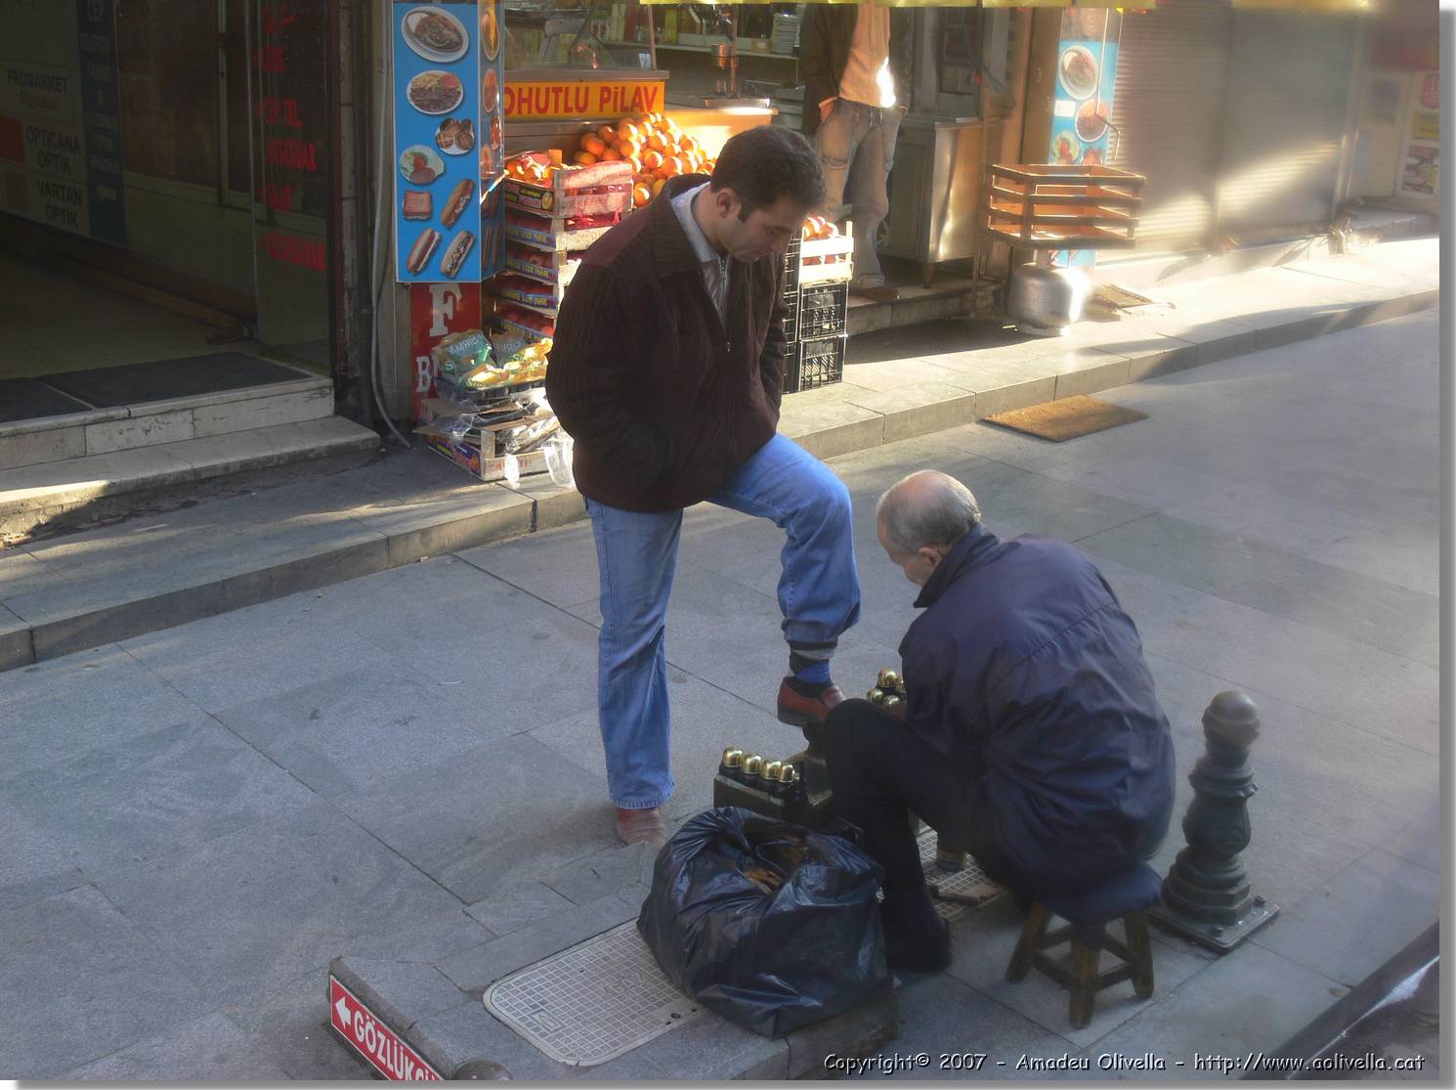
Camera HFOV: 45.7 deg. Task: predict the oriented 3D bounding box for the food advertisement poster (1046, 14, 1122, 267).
[{"bbox_3d":[2.228,-2.560,10.897,0.600,1.660,0.030,-14,24,-42],"label":"food advertisement poster"}]

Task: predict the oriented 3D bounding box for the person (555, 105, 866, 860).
[{"bbox_3d":[-0.037,-0.093,3.872,0.620,1.650,0.510,13,20,29],"label":"person"}]

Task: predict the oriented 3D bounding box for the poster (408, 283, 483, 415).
[{"bbox_3d":[-1.111,-0.765,6.840,0.326,0.537,0.020,-10,19,-40],"label":"poster"}]

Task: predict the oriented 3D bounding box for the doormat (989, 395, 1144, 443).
[{"bbox_3d":[1.502,-0.550,7.609,0.664,0.020,0.403,-16,26,-40],"label":"doormat"}]

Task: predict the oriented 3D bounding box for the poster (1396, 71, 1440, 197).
[{"bbox_3d":[5.125,-3.023,12.800,0.030,0.880,0.500,-4,15,-22],"label":"poster"}]

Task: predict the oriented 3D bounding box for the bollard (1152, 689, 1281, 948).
[{"bbox_3d":[1.072,0.564,3.802,0.255,0.529,0.255,17,23,39],"label":"bollard"}]

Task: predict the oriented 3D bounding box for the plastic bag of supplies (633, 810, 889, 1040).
[{"bbox_3d":[0.060,0.715,3.477,0.420,0.310,0.420,-7,17,-32],"label":"plastic bag of supplies"}]

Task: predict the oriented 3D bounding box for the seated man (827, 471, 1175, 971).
[{"bbox_3d":[0.553,0.366,3.581,0.730,1.030,0.520,11,17,32],"label":"seated man"}]

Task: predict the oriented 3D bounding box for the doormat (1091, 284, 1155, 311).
[{"bbox_3d":[2.600,-1.629,11.338,0.420,0.030,0.580,-4,18,-19],"label":"doormat"}]

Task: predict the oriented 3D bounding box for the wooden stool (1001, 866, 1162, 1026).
[{"bbox_3d":[0.729,0.795,3.529,0.240,0.250,0.240,-13,25,-35],"label":"wooden stool"}]

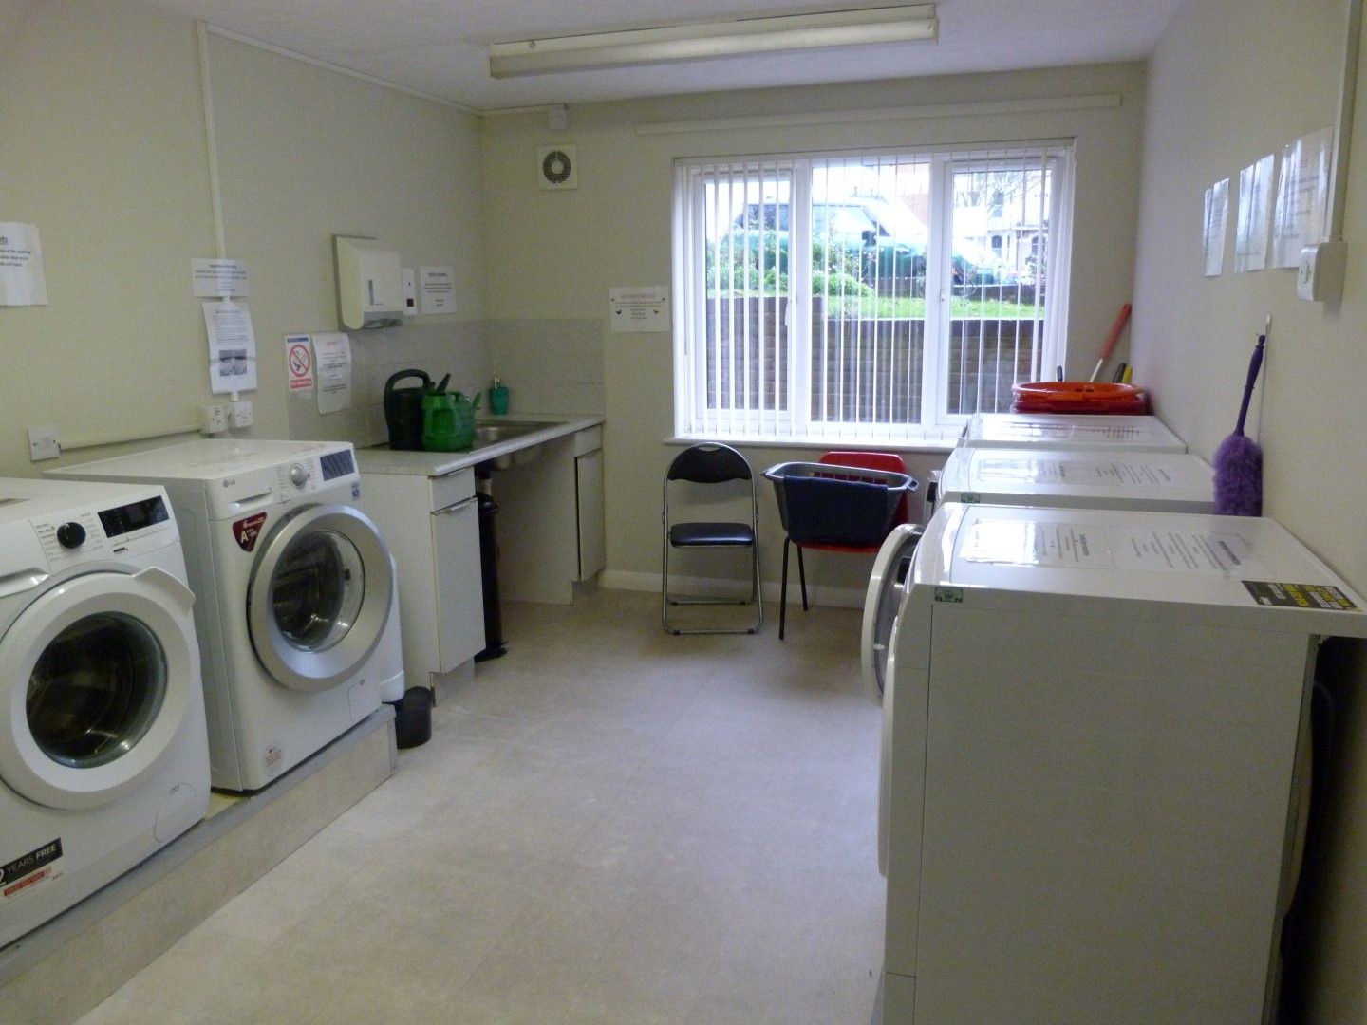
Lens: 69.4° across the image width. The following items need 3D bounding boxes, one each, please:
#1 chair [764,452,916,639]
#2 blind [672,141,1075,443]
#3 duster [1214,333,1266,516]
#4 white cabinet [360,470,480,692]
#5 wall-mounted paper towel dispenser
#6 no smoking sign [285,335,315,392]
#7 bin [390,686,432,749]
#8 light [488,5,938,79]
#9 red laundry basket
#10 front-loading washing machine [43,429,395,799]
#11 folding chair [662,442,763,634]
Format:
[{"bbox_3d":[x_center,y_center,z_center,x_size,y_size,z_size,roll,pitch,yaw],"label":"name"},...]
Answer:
[{"bbox_3d":[0.752,0.141,4.372,0.550,0.785,0.500,4,13,20],"label":"chair"},{"bbox_3d":[0.800,-0.953,4.471,1.735,1.310,0.120,3,13,17],"label":"blind"},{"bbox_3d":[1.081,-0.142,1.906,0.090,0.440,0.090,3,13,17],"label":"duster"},{"bbox_3d":[-1.113,0.254,3.783,0.575,0.855,0.320,3,13,17],"label":"white cabinet"},{"bbox_3d":[-1.252,-0.917,3.957,0.120,0.360,0.275,3,13,17],"label":"wall-mounted paper towel dispenser"},{"bbox_3d":[-1.420,-0.557,3.670,0.008,0.200,0.138,3,13,17],"label":"no smoking sign"},{"bbox_3d":[-0.957,0.672,3.394,0.220,0.200,0.220,3,13,17],"label":"bin"},{"bbox_3d":[0.064,-1.605,3.385,1.570,0.102,0.110,3,13,17],"label":"light"},{"bbox_3d":[1.465,-0.350,3.679,0.470,0.240,0.470,3,13,17],"label":"red laundry basket"},{"bbox_3d":[-1.325,0.259,2.912,0.580,0.850,0.600,3,13,17],"label":"front-loading washing machine"},{"bbox_3d":[0.128,0.107,4.532,0.455,0.795,0.470,-1,12,-2],"label":"folding chair"}]

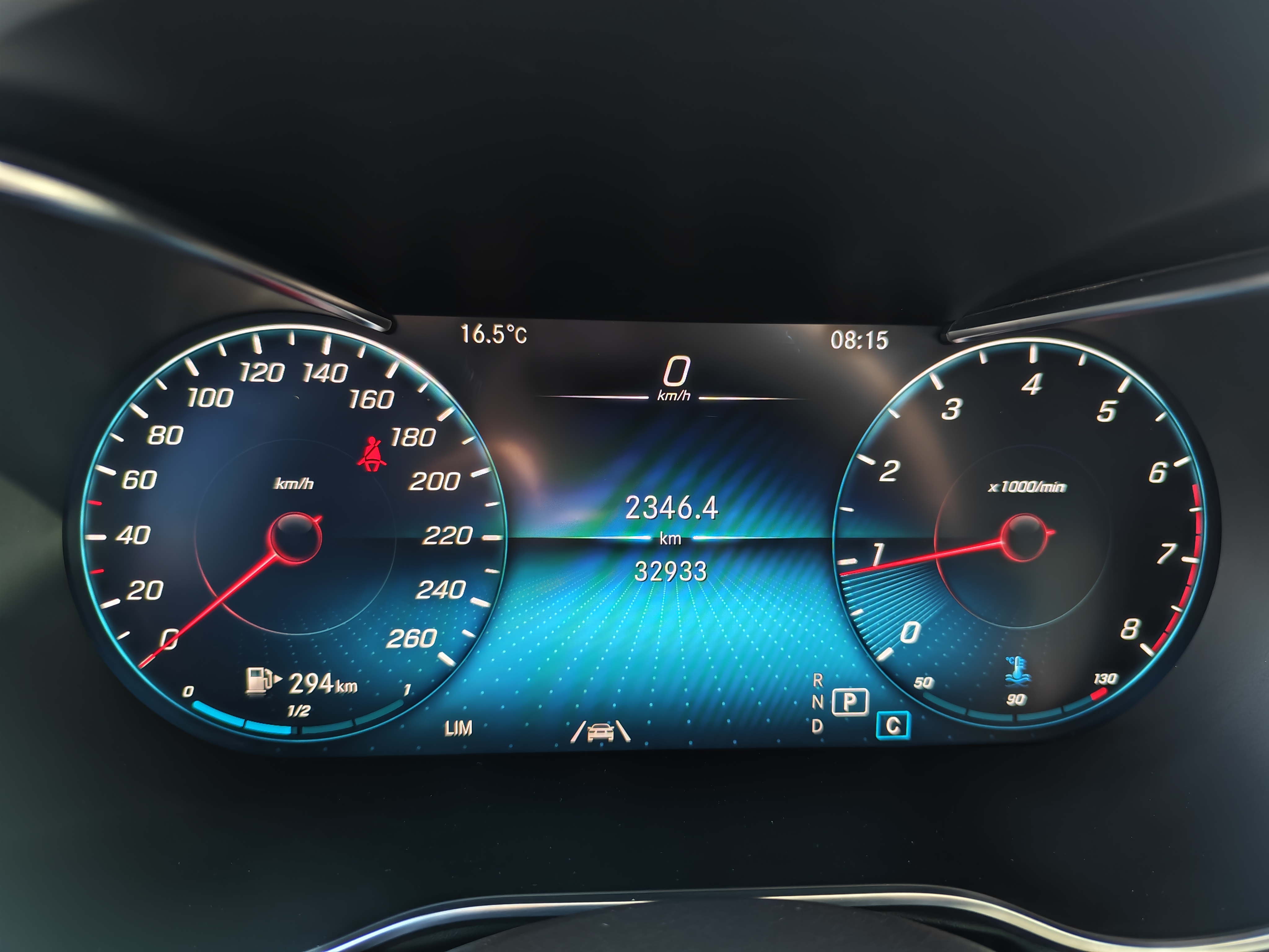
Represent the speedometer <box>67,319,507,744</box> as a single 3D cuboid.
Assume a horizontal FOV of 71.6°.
[{"bbox_3d":[-0.084,0.015,0.218,0.104,0.105,0.012,0,5,-4],"label":"speedometer"}]

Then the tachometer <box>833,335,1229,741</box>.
[{"bbox_3d":[0.103,0.016,0.233,0.104,0.104,0.012,0,5,-4],"label":"tachometer"}]

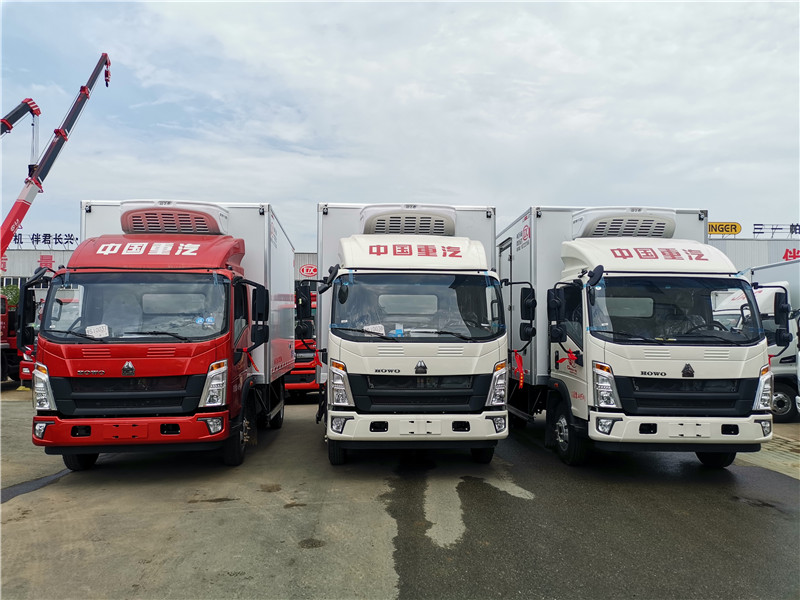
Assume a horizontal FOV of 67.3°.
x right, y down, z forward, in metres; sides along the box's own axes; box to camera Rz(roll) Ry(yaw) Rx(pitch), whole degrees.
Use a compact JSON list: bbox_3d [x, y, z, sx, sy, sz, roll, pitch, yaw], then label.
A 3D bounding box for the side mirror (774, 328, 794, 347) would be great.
[{"bbox_3d":[4.347,0.428,6.800,0.190,0.195,0.120,1,-4,-14],"label":"side mirror"}]

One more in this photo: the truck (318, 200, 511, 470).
[{"bbox_3d":[0.014,0.469,9.368,2.441,3.338,5.960,0,-3,-4],"label":"truck"}]

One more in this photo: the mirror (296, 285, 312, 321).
[{"bbox_3d":[-1.061,0.024,6.660,0.190,0.350,0.110,0,-3,11],"label":"mirror"}]

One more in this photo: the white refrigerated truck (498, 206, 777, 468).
[{"bbox_3d":[2.962,0.482,9.376,2.441,3.338,5.960,0,-3,-2],"label":"white refrigerated truck"}]

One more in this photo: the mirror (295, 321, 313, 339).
[{"bbox_3d":[-1.063,0.330,6.660,0.190,0.190,0.110,0,-3,11],"label":"mirror"}]

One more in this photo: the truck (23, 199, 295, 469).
[{"bbox_3d":[-3.081,0.443,9.161,2.441,3.338,5.960,1,-3,-6],"label":"truck"}]

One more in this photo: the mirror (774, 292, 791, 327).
[{"bbox_3d":[4.331,0.107,6.800,0.190,0.370,0.110,1,-4,-14],"label":"mirror"}]

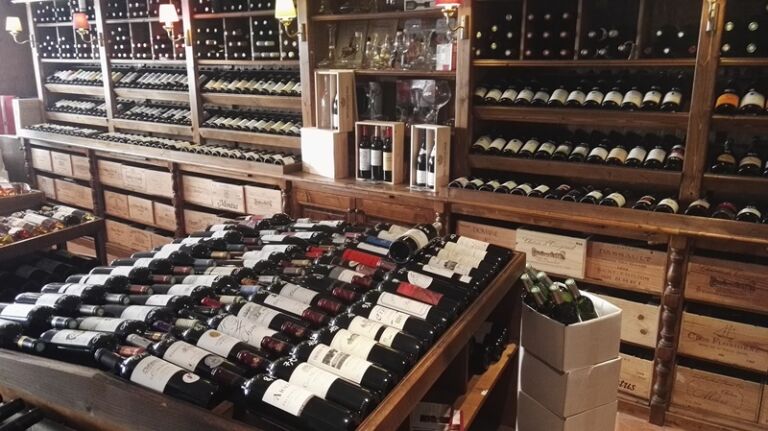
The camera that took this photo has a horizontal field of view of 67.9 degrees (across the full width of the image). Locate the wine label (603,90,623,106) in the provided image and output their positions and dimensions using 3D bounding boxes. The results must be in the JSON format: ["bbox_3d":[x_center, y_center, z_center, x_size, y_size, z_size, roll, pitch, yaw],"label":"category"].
[{"bbox_3d":[1.061,-0.544,2.647,0.076,0.025,0.088,9,41,30],"label":"wine label"}]

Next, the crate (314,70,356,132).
[{"bbox_3d":[-0.295,-0.678,3.400,0.100,0.337,0.220,-13,20,-41],"label":"crate"}]

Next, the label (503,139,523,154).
[{"bbox_3d":[0.667,-0.352,2.948,0.076,0.035,0.095,8,37,29],"label":"label"}]

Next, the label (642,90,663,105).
[{"bbox_3d":[1.230,-0.540,2.610,0.076,0.035,0.095,8,37,29],"label":"label"}]

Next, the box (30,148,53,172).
[{"bbox_3d":[-2.958,-0.553,5.345,0.325,0.186,0.480,10,17,32],"label":"box"}]

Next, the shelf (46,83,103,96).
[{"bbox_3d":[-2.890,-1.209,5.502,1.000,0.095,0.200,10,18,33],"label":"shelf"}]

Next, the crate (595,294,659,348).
[{"bbox_3d":[1.204,0.433,2.800,0.335,0.203,0.420,10,18,33],"label":"crate"}]

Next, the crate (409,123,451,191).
[{"bbox_3d":[0.261,-0.320,3.171,0.157,0.345,0.158,10,17,33],"label":"crate"}]

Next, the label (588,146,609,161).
[{"bbox_3d":[1.028,-0.298,2.731,0.076,0.025,0.080,9,39,30],"label":"label"}]

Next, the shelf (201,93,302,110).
[{"bbox_3d":[-0.868,-0.826,4.049,1.006,0.071,0.250,10,17,32],"label":"shelf"}]

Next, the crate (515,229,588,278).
[{"bbox_3d":[0.917,0.136,2.907,0.333,0.190,0.420,10,18,33],"label":"crate"}]

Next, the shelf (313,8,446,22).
[{"bbox_3d":[0.046,-1.202,3.453,1.010,0.030,0.270,10,18,33],"label":"shelf"}]

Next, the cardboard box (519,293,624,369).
[{"bbox_3d":[0.762,0.466,2.321,0.292,0.204,0.243,-8,15,-25],"label":"cardboard box"}]

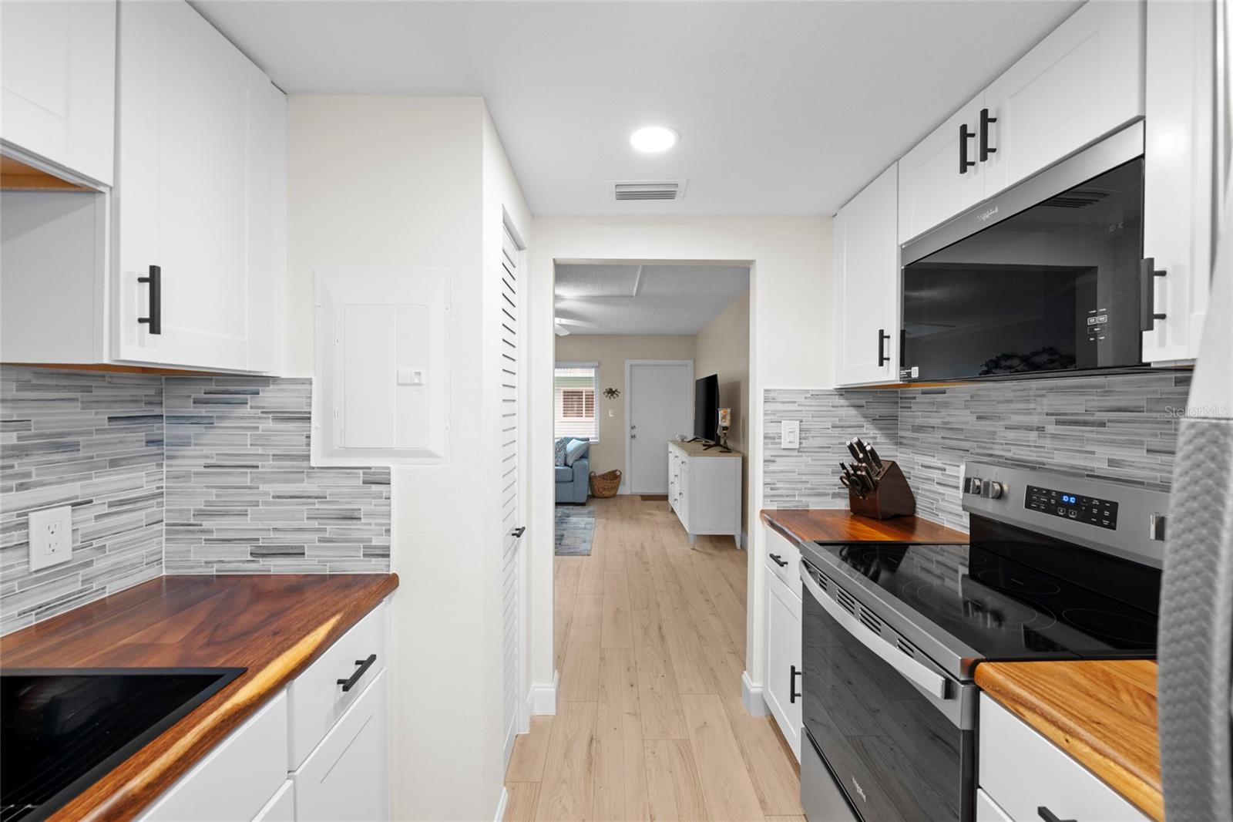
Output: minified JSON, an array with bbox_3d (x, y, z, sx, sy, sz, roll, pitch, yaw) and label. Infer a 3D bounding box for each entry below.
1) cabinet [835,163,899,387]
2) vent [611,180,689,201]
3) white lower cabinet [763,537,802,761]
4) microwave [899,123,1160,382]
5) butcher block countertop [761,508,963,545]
[{"bbox_3d":[1.108,-0.479,1.896,0.290,0.760,0.455,0,1,-1],"label":"cabinet"},{"bbox_3d":[0.122,-0.855,1.875,0.298,0.020,0.197,0,1,-1],"label":"vent"},{"bbox_3d":[0.952,0.905,1.909,0.602,0.860,0.460,0,1,-1],"label":"white lower cabinet"},{"bbox_3d":[1.122,-0.328,1.289,0.282,0.468,0.753,0,1,-1],"label":"microwave"},{"bbox_3d":[0.941,0.454,1.895,0.623,0.043,0.475,0,1,-1],"label":"butcher block countertop"}]

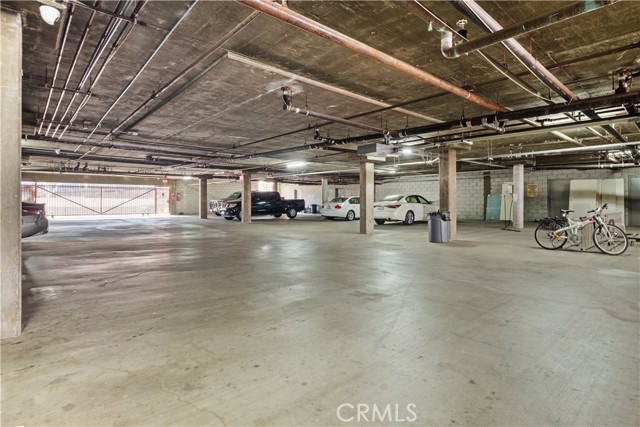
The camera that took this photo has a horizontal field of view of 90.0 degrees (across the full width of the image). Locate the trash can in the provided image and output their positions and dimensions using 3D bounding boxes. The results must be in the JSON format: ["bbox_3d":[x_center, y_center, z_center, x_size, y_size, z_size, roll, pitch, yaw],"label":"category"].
[{"bbox_3d":[3.290,0.374,8.816,0.540,0.820,0.540,-1,2,-42],"label":"trash can"}]

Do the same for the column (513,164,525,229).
[{"bbox_3d":[8.181,-0.646,13.159,0.360,2.550,0.360,0,2,0],"label":"column"}]

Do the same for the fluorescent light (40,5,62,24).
[{"bbox_3d":[-2.189,-1.609,2.595,0.140,0.130,0.140,-1,2,-42],"label":"fluorescent light"}]

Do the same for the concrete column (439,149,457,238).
[{"bbox_3d":[3.712,-0.521,9.217,0.450,2.580,0.290,-1,2,-42],"label":"concrete column"}]

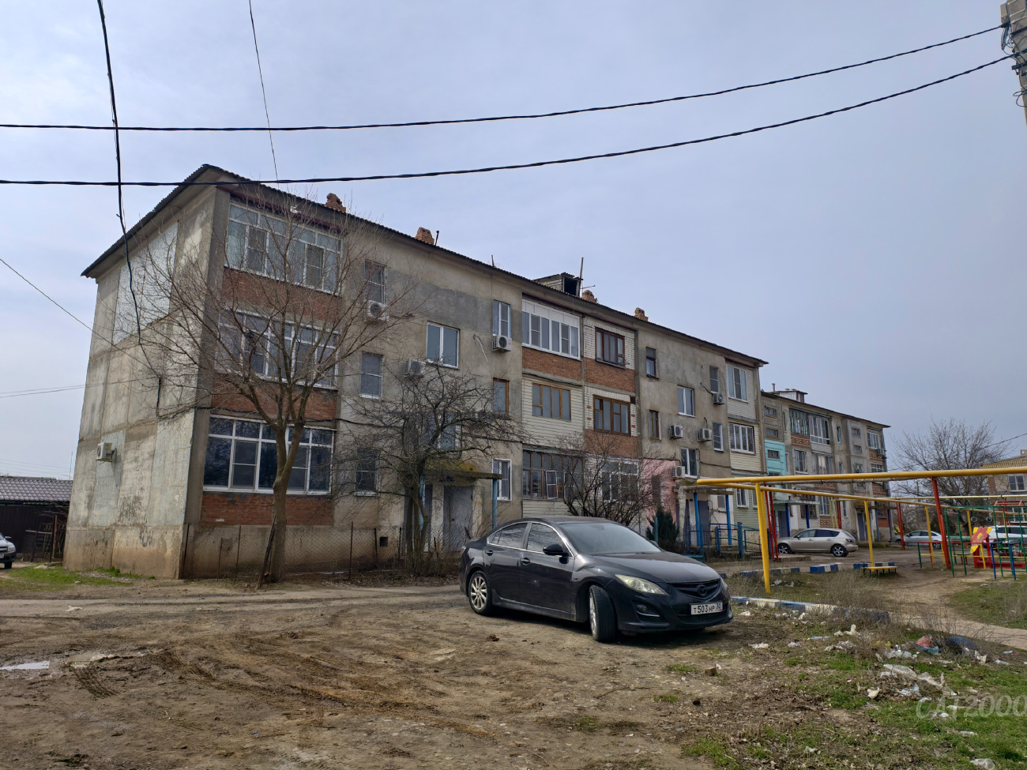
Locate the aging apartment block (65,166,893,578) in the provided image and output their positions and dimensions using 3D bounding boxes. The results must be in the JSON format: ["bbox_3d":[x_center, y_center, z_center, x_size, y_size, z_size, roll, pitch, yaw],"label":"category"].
[{"bbox_3d":[8.892,4.264,43.121,12.650,11.550,61.750,-11,-16,43],"label":"aging apartment block"}]

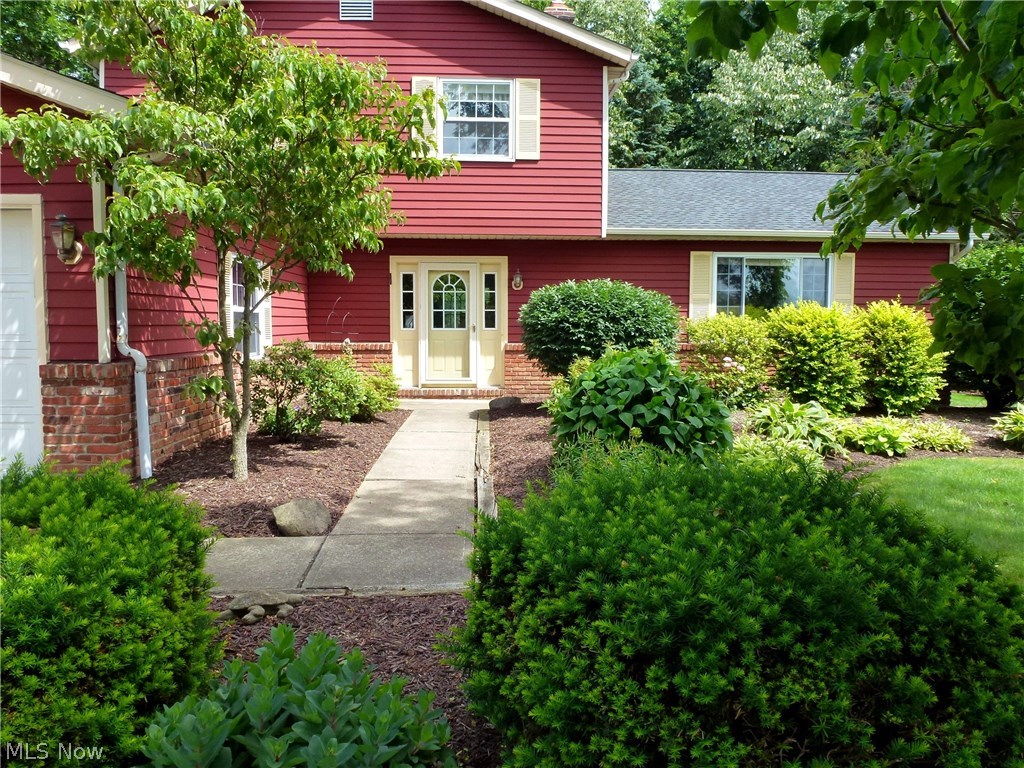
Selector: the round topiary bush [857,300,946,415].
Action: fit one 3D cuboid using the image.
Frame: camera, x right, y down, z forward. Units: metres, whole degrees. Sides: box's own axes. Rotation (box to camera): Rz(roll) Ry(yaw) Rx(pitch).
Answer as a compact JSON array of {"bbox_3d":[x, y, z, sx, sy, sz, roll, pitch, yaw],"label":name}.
[{"bbox_3d":[5.758,-0.401,10.559,1.257,1.612,1.220,0,5,0],"label":"round topiary bush"}]

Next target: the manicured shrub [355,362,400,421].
[{"bbox_3d":[-1.784,0.078,9.285,0.653,0.694,0.653,0,5,-2],"label":"manicured shrub"}]

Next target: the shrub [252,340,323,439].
[{"bbox_3d":[-2.338,0.075,7.408,0.734,1.036,0.734,0,5,-2],"label":"shrub"}]

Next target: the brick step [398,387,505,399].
[{"bbox_3d":[-0.988,0.141,11.344,1.730,0.175,0.300,0,5,-2],"label":"brick step"}]

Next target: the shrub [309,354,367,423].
[{"bbox_3d":[-2.386,0.037,9.679,0.827,0.879,0.820,0,5,-2],"label":"shrub"}]

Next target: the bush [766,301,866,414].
[{"bbox_3d":[4.441,-0.385,10.364,1.357,1.599,1.316,0,5,-2],"label":"bush"}]

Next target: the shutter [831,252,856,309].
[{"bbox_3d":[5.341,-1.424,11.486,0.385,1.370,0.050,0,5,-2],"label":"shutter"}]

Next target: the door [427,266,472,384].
[{"bbox_3d":[-0.999,-0.939,11.389,0.798,1.865,0.080,0,5,-2],"label":"door"}]

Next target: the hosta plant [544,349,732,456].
[{"bbox_3d":[1.382,0.154,7.581,1.965,1.086,1.700,0,5,-2],"label":"hosta plant"}]

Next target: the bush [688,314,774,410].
[{"bbox_3d":[3.346,-0.352,10.781,1.354,1.430,1.192,0,5,-2],"label":"bush"}]

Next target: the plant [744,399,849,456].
[{"bbox_3d":[3.043,0.416,7.593,1.022,0.503,0.992,0,5,-2],"label":"plant"}]

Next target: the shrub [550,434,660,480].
[{"bbox_3d":[0.822,0.667,6.104,0.984,0.436,0.800,0,5,-2],"label":"shrub"}]

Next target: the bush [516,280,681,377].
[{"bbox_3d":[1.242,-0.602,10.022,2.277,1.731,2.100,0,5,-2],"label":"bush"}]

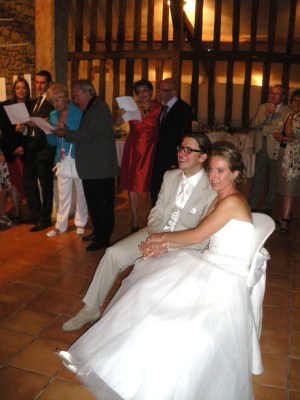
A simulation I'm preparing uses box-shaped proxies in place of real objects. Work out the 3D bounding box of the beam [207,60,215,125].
[{"bbox_3d":[1.188,-2.077,8.201,0.130,1.272,0.130,2,14,3],"label":"beam"}]

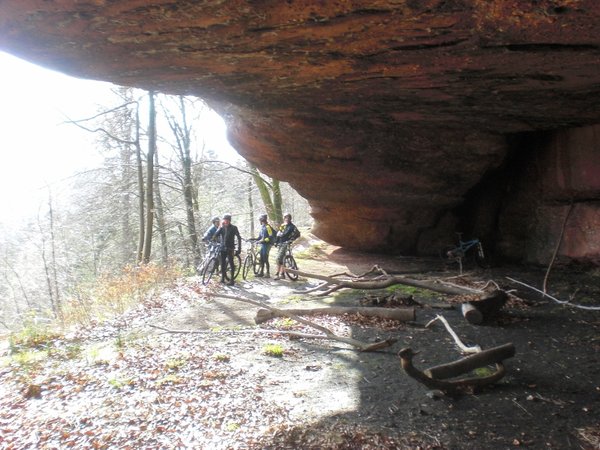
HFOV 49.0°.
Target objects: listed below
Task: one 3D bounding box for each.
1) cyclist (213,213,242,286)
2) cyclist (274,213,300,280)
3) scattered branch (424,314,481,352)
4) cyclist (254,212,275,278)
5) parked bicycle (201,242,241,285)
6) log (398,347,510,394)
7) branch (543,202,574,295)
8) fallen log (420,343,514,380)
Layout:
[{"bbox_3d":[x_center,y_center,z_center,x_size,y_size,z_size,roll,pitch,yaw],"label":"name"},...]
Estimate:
[{"bbox_3d":[-1.793,0.610,16.400,0.680,1.780,0.450,0,0,18],"label":"cyclist"},{"bbox_3d":[-0.336,0.591,17.700,0.580,1.770,0.550,0,0,-34],"label":"cyclist"},{"bbox_3d":[2.060,1.450,9.150,0.450,0.180,2.300,0,0,0],"label":"scattered branch"},{"bbox_3d":[-0.986,0.597,18.300,0.600,1.770,0.520,0,0,-18],"label":"cyclist"},{"bbox_3d":[-1.978,0.989,16.700,0.620,1.040,1.740,0,0,35],"label":"parked bicycle"},{"bbox_3d":[1.510,1.400,6.400,1.100,0.340,0.500,0,0,6],"label":"log"},{"bbox_3d":[5.689,0.493,14.400,0.200,2.580,0.150,29,-28,0],"label":"branch"},{"bbox_3d":[1.754,1.390,6.675,1.270,0.140,0.140,-5,3,-32],"label":"fallen log"}]

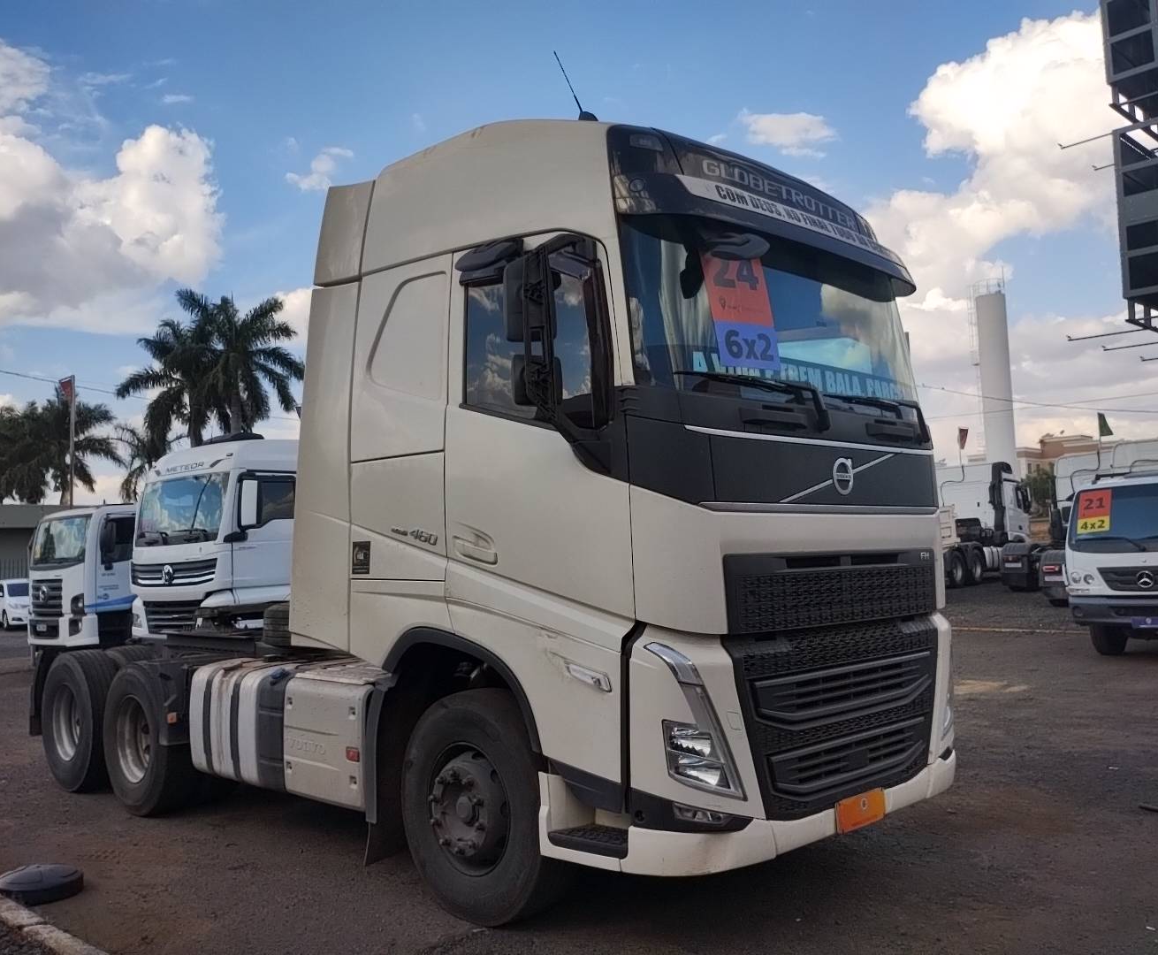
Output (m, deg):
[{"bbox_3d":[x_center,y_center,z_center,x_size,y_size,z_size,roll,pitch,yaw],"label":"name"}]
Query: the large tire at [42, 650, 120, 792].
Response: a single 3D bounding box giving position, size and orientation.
[{"bbox_3d":[-3.937,1.924,8.164,0.290,1.030,1.040,3,-7,-44],"label":"large tire"}]

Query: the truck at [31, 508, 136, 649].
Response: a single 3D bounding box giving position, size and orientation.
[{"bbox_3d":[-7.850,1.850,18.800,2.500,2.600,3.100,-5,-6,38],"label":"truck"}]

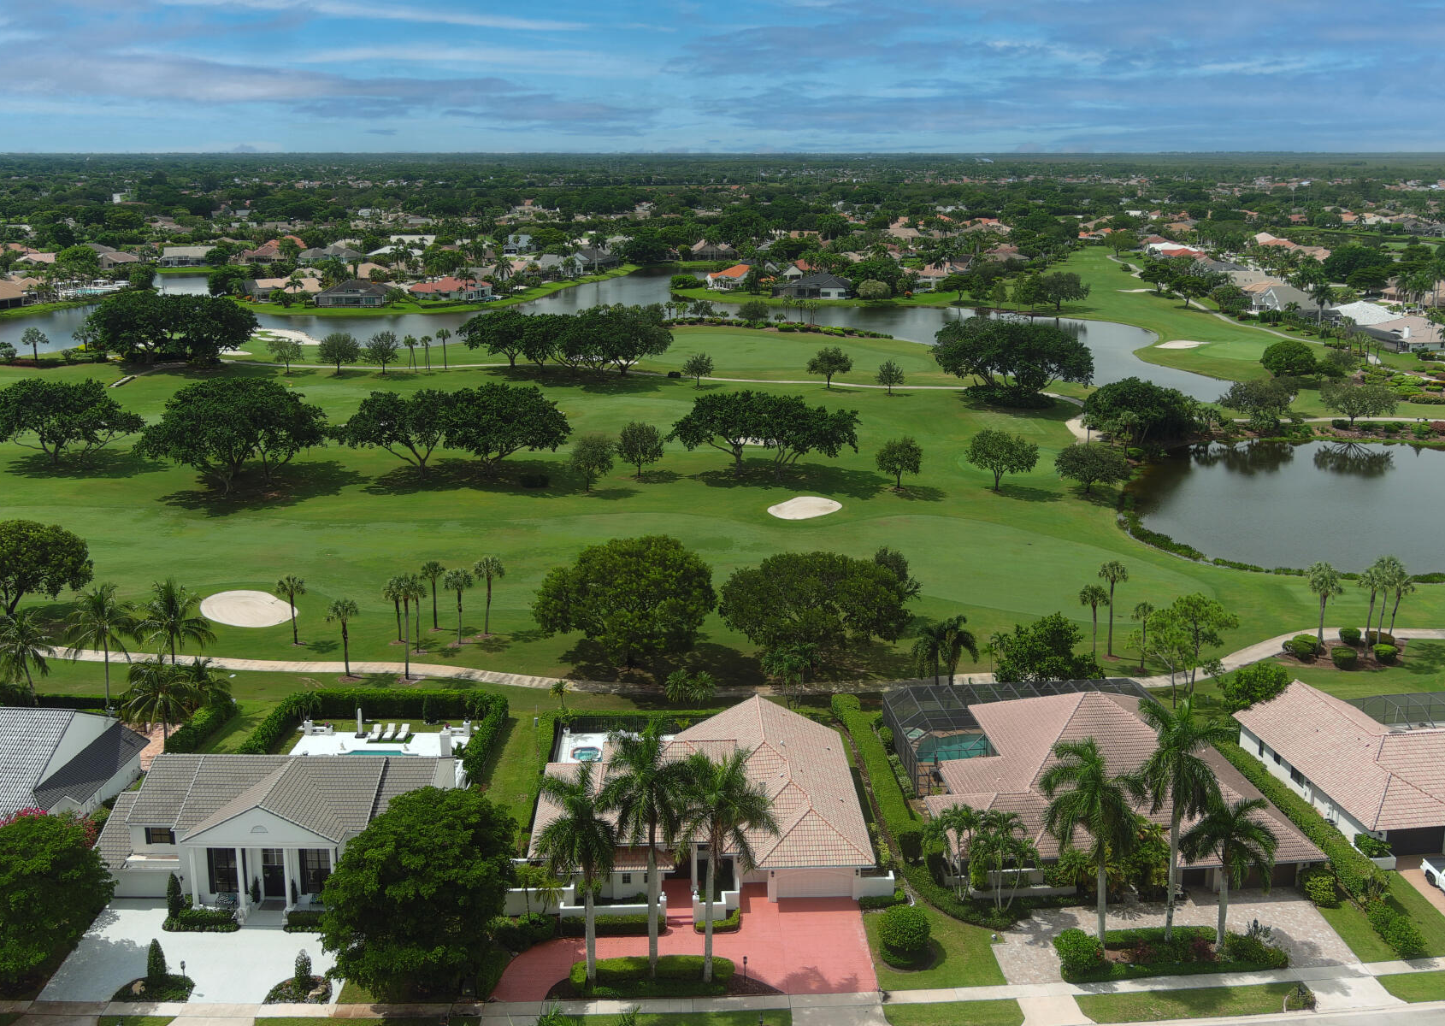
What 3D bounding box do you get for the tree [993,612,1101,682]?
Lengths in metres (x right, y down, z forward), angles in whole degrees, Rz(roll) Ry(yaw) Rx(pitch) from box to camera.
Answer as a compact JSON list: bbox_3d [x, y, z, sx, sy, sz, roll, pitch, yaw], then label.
[{"bbox_3d":[30.303,13.316,115.500,10.020,8.350,9.020,0,16,0],"label":"tree"}]

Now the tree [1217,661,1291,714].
[{"bbox_3d":[43.391,14.971,101.363,5.514,5.459,5.514,0,16,0],"label":"tree"}]

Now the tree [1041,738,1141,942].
[{"bbox_3d":[20.993,19.451,71.861,5.524,13.452,5.524,0,16,0],"label":"tree"}]

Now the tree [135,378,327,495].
[{"bbox_3d":[-75.260,-12.170,187.720,27.070,15.760,24.360,-7,18,-21],"label":"tree"}]

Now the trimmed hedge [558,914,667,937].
[{"bbox_3d":[-6.600,24.960,75.308,6.300,0.940,1.150,-1,16,-2],"label":"trimmed hedge"}]

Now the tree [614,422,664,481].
[{"bbox_3d":[-13.214,-10.020,196.437,7.972,8.895,7.972,-1,16,-4],"label":"tree"}]

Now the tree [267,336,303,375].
[{"bbox_3d":[-99.639,-35.999,283.132,8.080,8.500,7.840,0,16,0],"label":"tree"}]

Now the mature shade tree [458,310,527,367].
[{"bbox_3d":[-54.680,-41.940,296.668,17.526,13.686,16.124,-3,17,-9],"label":"mature shade tree"}]

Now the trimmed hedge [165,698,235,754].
[{"bbox_3d":[-42.150,17.295,99.686,1.600,1.950,8.400,1,16,3],"label":"trimmed hedge"}]

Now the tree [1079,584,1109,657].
[{"bbox_3d":[36.428,11.205,122.082,2.820,8.690,2.820,0,16,0],"label":"tree"}]

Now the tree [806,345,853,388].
[{"bbox_3d":[21.162,-28.827,245.521,9.243,8.442,9.243,0,16,0],"label":"tree"}]

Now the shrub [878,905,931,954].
[{"bbox_3d":[11.655,26.680,79.314,3.400,3.100,3.400,0,16,0],"label":"shrub"}]

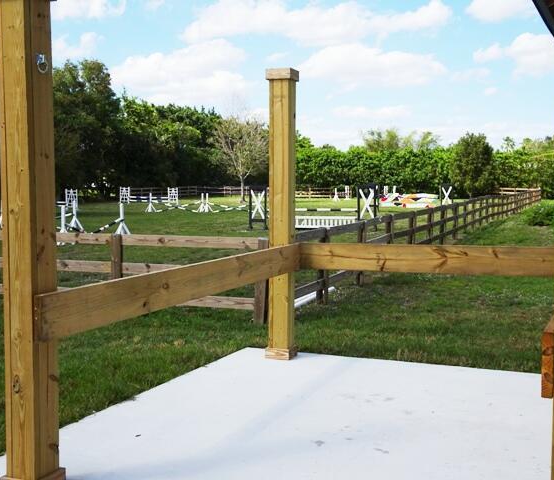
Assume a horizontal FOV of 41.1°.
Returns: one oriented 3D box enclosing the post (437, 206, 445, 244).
[{"bbox_3d":[4.499,-0.381,20.148,0.140,1.090,0.140,2,5,22],"label":"post"}]

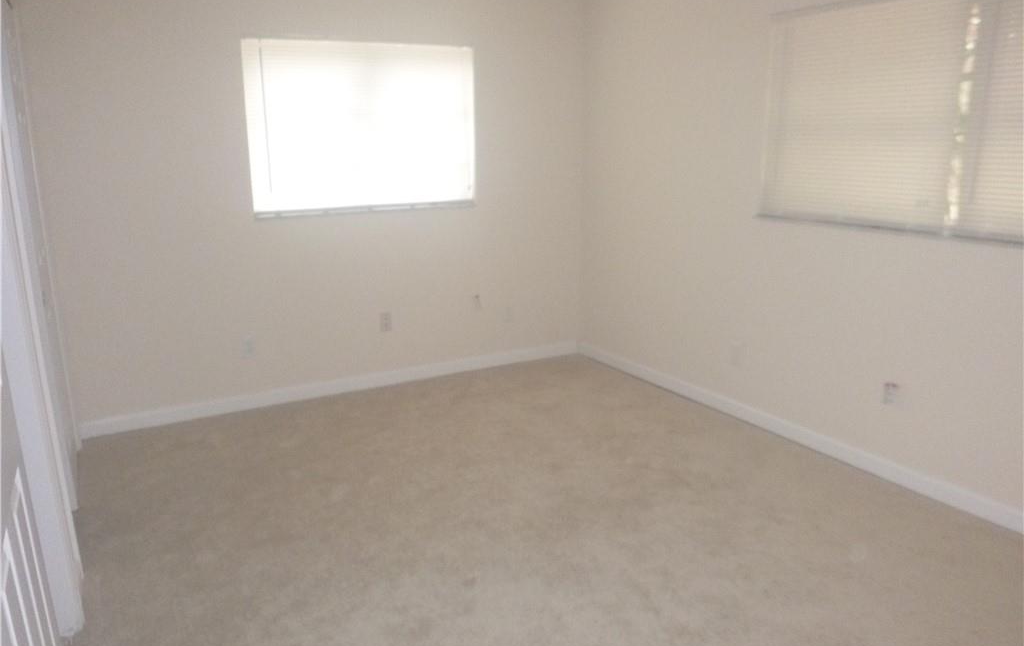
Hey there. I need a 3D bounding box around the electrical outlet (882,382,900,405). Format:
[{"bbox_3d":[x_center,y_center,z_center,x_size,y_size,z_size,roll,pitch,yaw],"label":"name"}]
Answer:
[{"bbox_3d":[1.635,0.306,3.191,0.010,0.115,0.072,-8,16,-29],"label":"electrical outlet"}]

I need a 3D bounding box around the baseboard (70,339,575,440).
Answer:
[{"bbox_3d":[-0.866,0.359,4.491,3.075,0.090,0.018,-8,16,-29],"label":"baseboard"}]

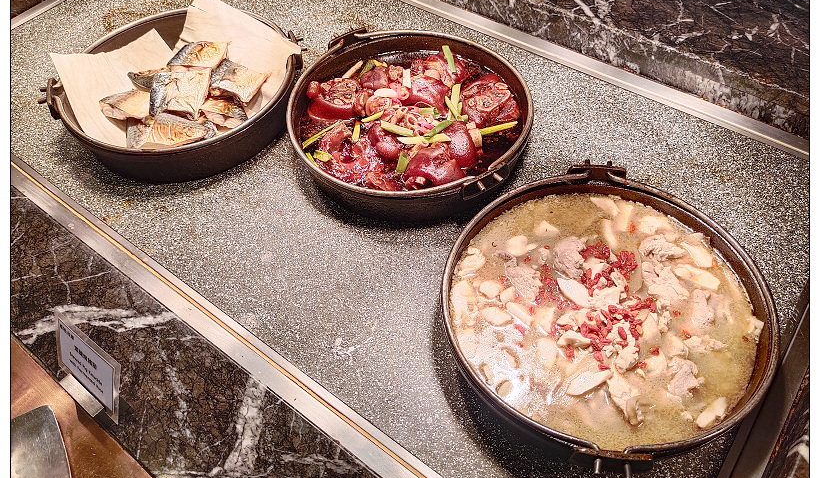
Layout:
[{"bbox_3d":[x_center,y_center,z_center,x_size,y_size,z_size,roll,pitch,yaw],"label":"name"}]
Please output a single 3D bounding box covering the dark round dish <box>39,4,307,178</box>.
[{"bbox_3d":[-0.350,-0.239,0.939,0.388,0.073,0.357,-1,54,1],"label":"dark round dish"}]

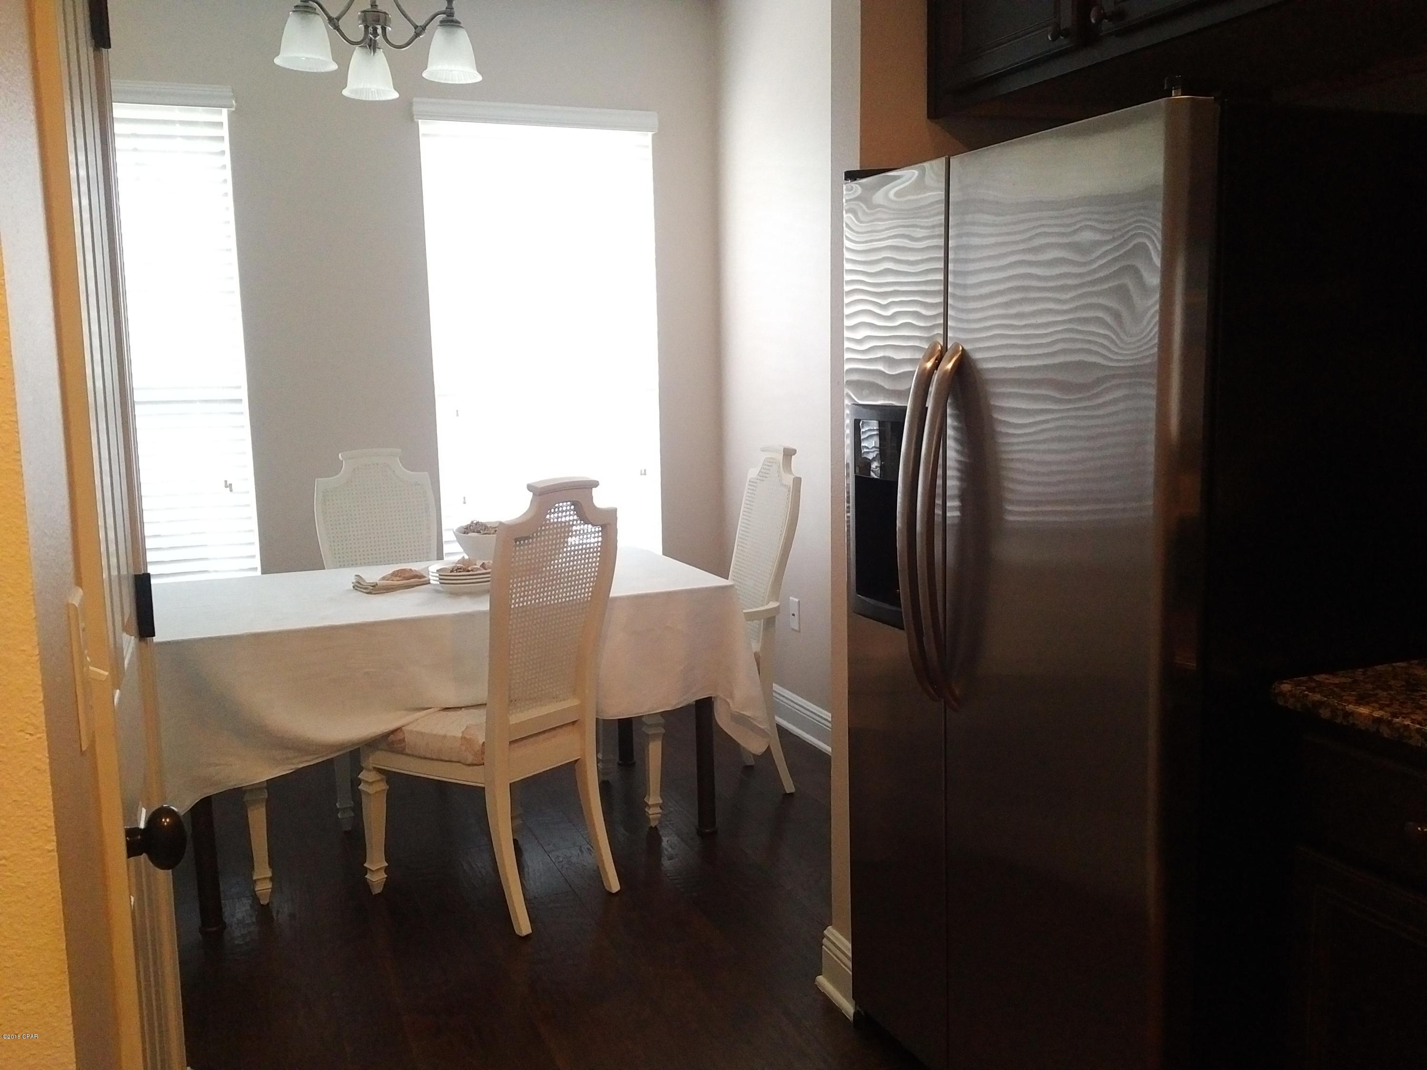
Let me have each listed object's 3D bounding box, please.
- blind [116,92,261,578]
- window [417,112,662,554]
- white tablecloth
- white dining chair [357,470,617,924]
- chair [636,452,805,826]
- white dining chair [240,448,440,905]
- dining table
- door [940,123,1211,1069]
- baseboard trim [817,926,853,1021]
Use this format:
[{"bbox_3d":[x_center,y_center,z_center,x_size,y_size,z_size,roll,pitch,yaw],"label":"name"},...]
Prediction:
[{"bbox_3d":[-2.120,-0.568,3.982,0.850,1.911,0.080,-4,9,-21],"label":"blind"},{"bbox_3d":[-0.667,-0.669,4.513,0.927,1.911,0.060,-4,9,-21],"label":"window"},{"bbox_3d":[-0.782,0.392,3.281,1.599,0.502,0.933,-5,9,-24],"label":"white tablecloth"},{"bbox_3d":[-0.554,0.393,2.879,0.602,1.106,0.500,6,11,40],"label":"white dining chair"},{"bbox_3d":[-0.038,0.286,3.568,0.602,1.106,0.550,-5,9,-24],"label":"chair"},{"bbox_3d":[-1.032,0.295,3.621,0.500,1.106,0.602,-5,9,-26],"label":"white dining chair"},{"bbox_3d":[-0.780,0.516,3.299,1.529,0.752,0.873,-5,9,-24],"label":"dining table"},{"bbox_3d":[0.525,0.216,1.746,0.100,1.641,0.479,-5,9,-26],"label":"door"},{"bbox_3d":[0.271,0.934,2.385,0.028,0.148,0.174,-4,9,-21],"label":"baseboard trim"}]

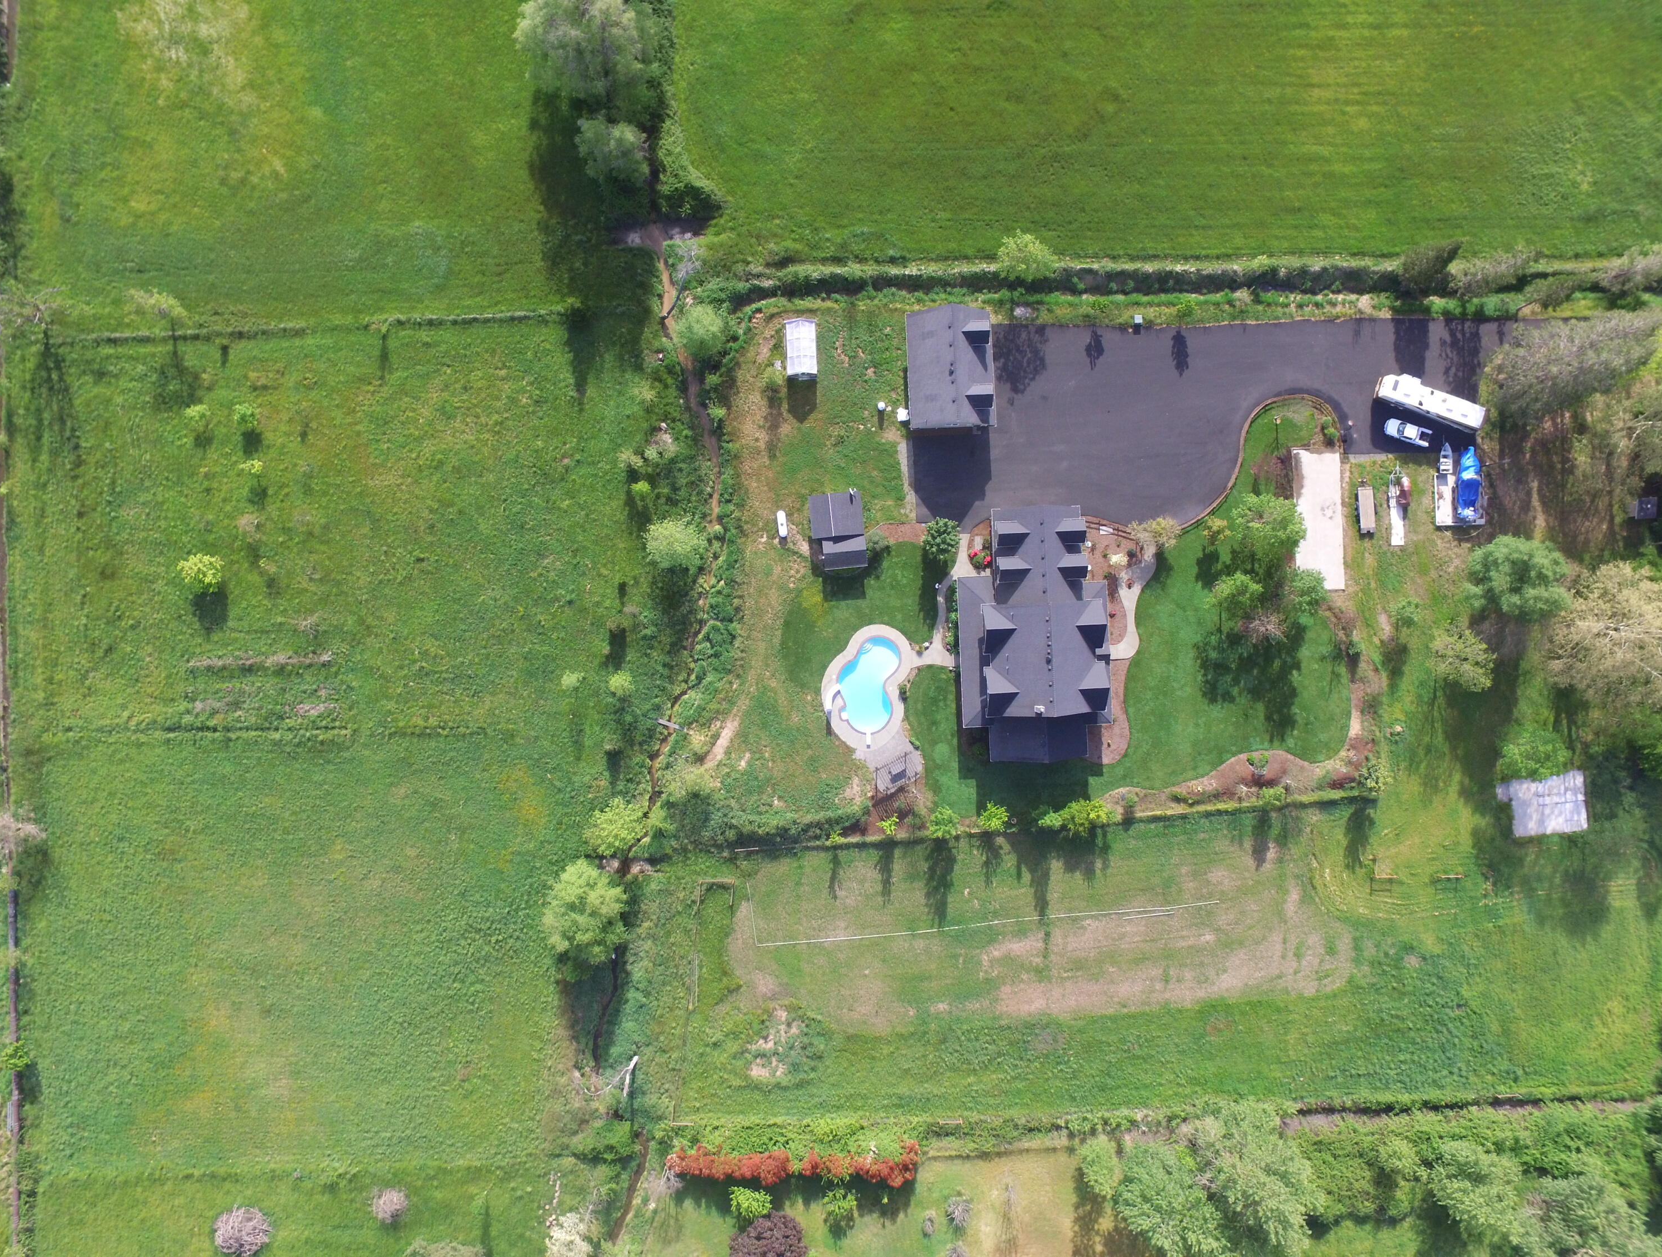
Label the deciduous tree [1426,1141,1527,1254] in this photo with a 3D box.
[{"bbox_3d":[74.060,65.140,110.730,9.120,10.640,8.710,0,90,0],"label":"deciduous tree"}]

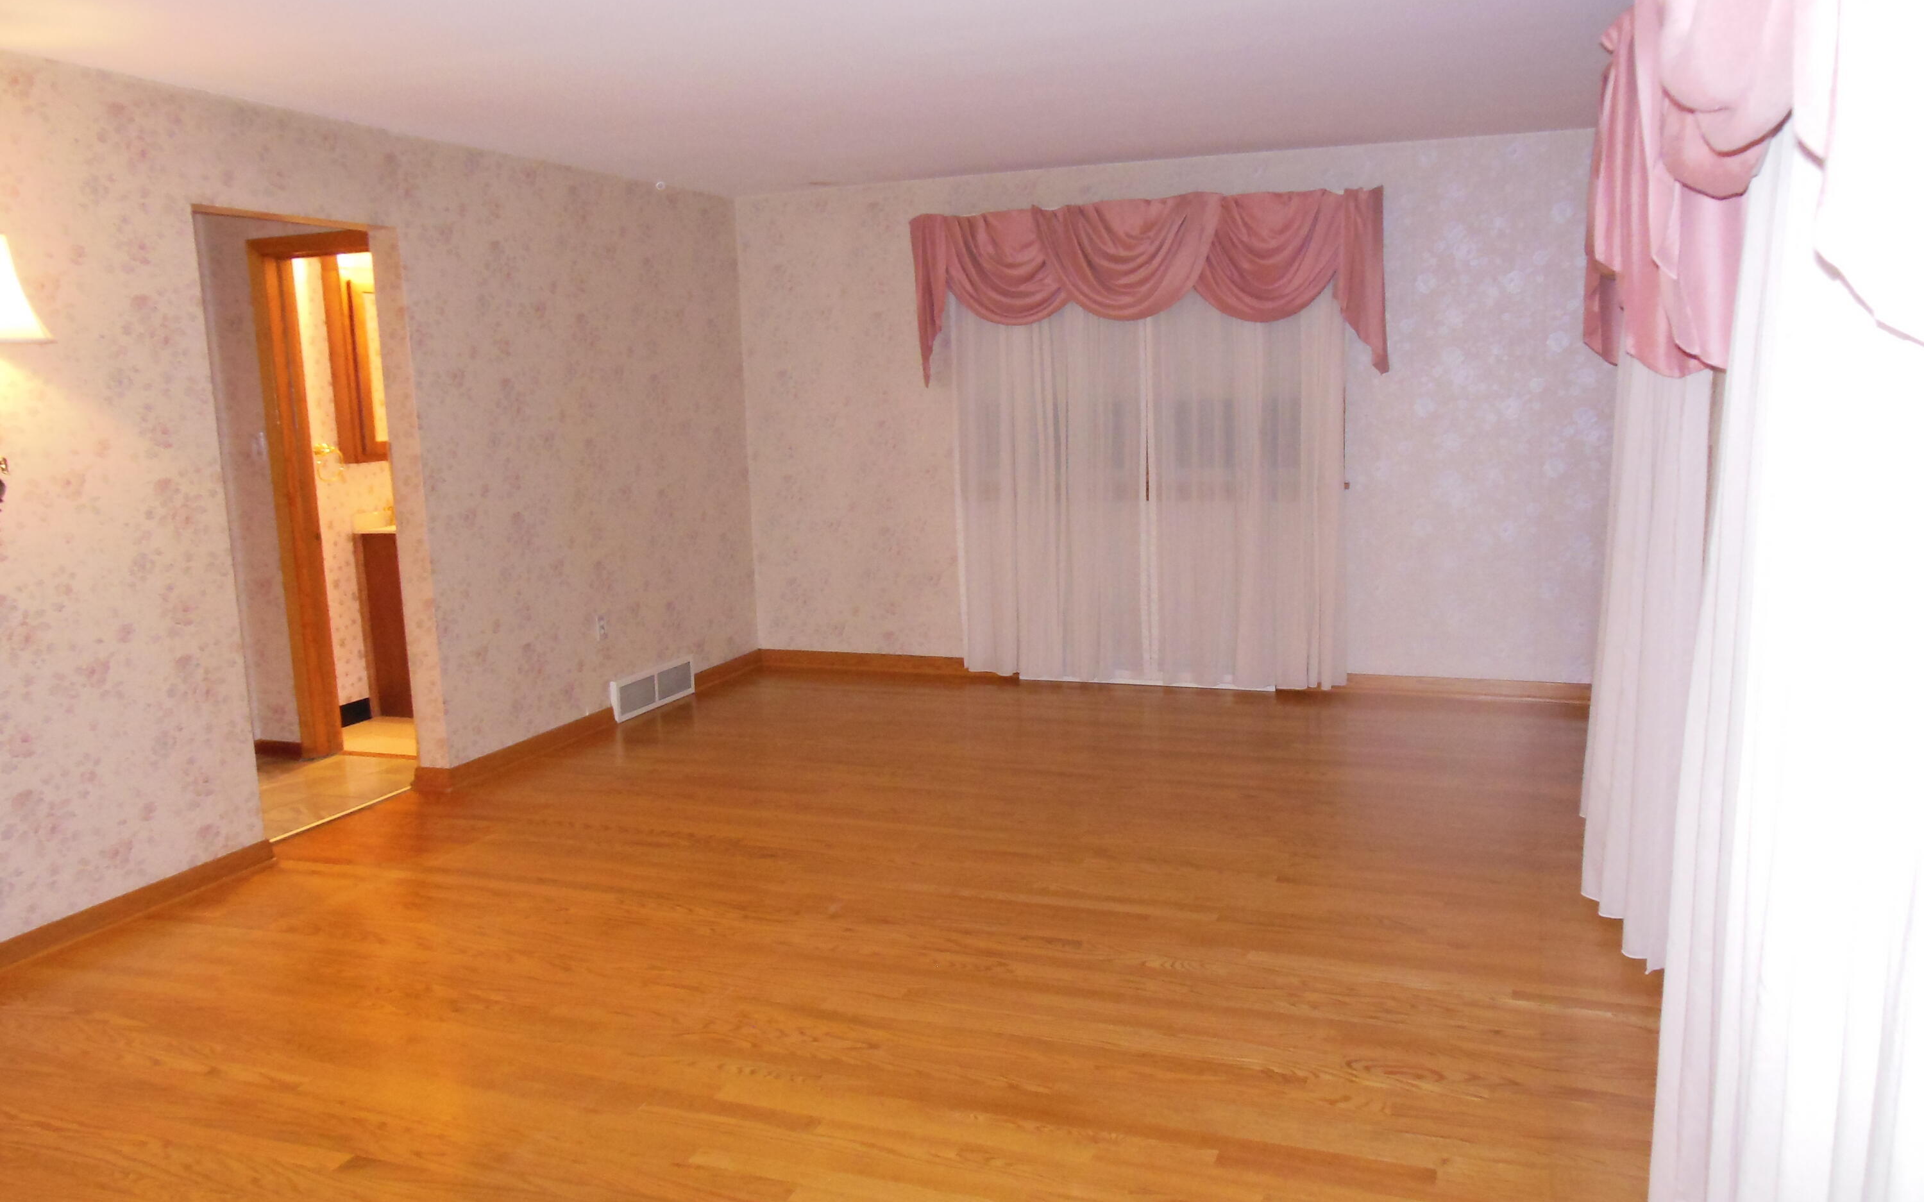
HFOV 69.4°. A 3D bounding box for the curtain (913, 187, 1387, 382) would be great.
[{"bbox_3d":[0.798,-1.399,6.311,2.170,0.785,0.170,1,10,20],"label":"curtain"}]

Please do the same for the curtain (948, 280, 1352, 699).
[{"bbox_3d":[0.840,-0.640,6.433,1.850,2.075,0.120,1,10,20],"label":"curtain"}]

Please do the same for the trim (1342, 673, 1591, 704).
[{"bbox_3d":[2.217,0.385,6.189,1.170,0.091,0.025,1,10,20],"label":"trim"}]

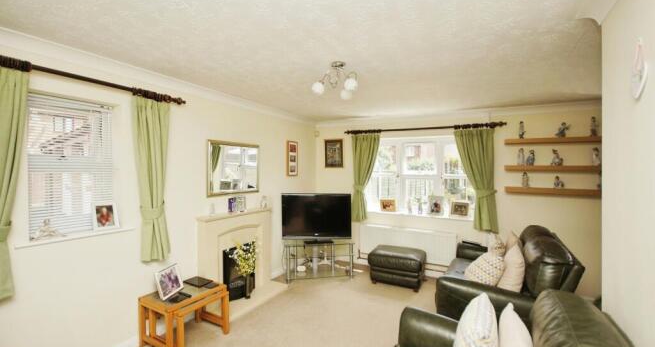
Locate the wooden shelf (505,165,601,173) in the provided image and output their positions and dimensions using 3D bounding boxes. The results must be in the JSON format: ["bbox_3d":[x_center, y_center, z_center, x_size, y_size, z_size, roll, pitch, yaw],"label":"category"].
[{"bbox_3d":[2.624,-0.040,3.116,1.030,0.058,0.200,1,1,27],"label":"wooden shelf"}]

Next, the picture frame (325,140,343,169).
[{"bbox_3d":[0.111,-0.345,4.781,0.367,0.500,0.031,0,1,28],"label":"picture frame"}]

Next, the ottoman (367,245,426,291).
[{"bbox_3d":[0.972,1.286,3.775,0.643,0.418,0.469,0,1,28],"label":"ottoman"}]

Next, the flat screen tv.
[{"bbox_3d":[-0.156,0.617,3.870,0.980,0.655,0.110,0,1,-9],"label":"flat screen tv"}]

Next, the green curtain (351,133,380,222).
[{"bbox_3d":[0.577,0.061,4.159,0.441,1.341,0.120,1,1,27],"label":"green curtain"}]

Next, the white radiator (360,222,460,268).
[{"bbox_3d":[1.129,1.016,3.923,1.338,0.455,0.090,1,1,27],"label":"white radiator"}]

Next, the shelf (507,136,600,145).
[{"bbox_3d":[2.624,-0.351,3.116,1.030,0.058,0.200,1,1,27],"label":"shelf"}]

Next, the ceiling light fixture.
[{"bbox_3d":[0.075,-0.735,2.230,0.370,0.275,0.370,1,1,27],"label":"ceiling light fixture"}]

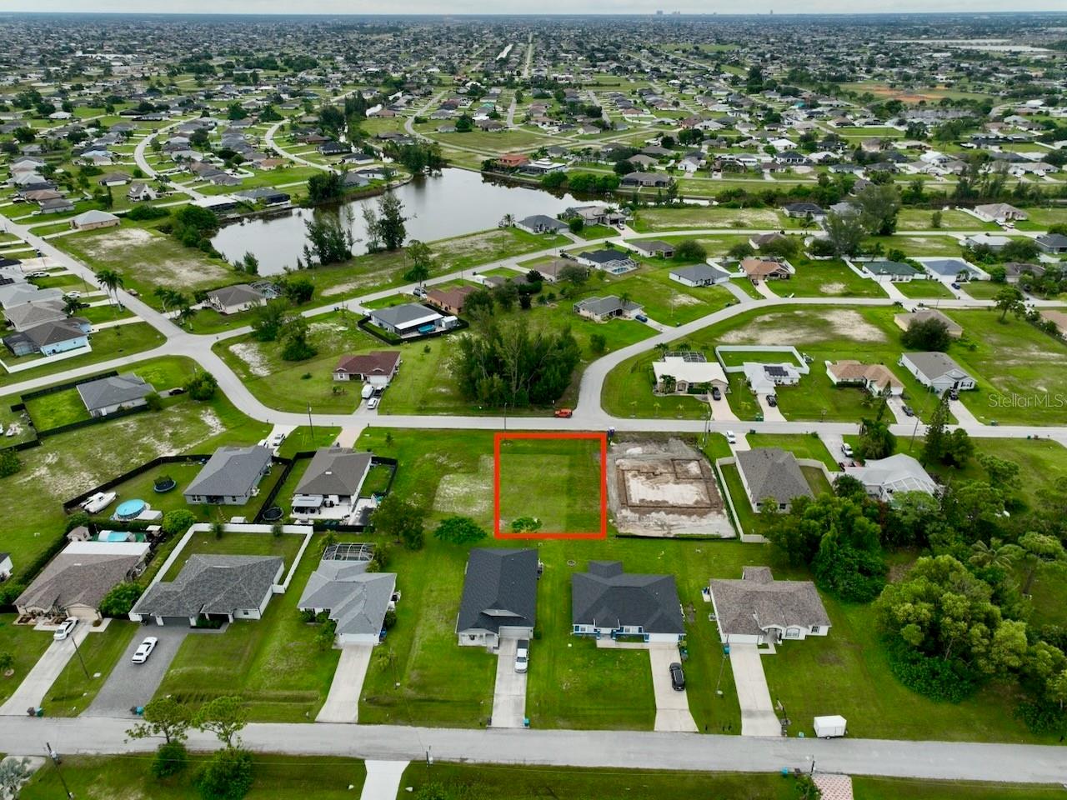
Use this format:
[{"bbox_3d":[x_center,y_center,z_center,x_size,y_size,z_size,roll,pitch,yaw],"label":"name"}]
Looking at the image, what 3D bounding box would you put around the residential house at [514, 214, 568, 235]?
[{"bbox_3d":[4.460,-83.802,353.702,18.300,5.600,19.270,-15,31,-26],"label":"residential house"}]

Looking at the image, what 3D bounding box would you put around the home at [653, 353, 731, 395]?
[{"bbox_3d":[43.200,-8.832,208.017,19.000,4.900,20.600,1,28,1],"label":"home"}]

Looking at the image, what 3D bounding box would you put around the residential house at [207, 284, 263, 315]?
[{"bbox_3d":[-104.163,-36.286,260.083,14.390,5.000,17.850,-21,34,-34],"label":"residential house"}]

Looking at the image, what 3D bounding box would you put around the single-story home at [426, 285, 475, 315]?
[{"bbox_3d":[-26.570,-38.500,271.030,18.090,5.400,19.900,-24,36,-38],"label":"single-story home"}]

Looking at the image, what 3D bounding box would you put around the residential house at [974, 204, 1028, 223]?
[{"bbox_3d":[241.190,-97.430,381.900,18.090,5.400,21.110,1,28,2],"label":"residential house"}]

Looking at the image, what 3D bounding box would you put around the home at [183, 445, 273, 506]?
[{"bbox_3d":[-65.800,15.254,161.706,13.000,5.400,19.800,1,28,1],"label":"home"}]

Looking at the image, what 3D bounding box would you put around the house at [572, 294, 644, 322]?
[{"bbox_3d":[25.154,-31.937,251.818,17.550,5.000,17.250,-20,34,-33],"label":"house"}]

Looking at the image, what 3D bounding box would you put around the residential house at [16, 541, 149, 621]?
[{"bbox_3d":[-83.410,32.440,137.270,16.890,5.300,18.900,0,28,0],"label":"residential house"}]

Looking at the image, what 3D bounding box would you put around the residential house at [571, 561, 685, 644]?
[{"bbox_3d":[15.800,33.513,126.792,18.200,5.600,17.600,1,28,1],"label":"residential house"}]

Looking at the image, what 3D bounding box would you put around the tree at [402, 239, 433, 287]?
[{"bbox_3d":[-44.301,-52.024,282.217,10.000,16.000,10.000,0,28,0],"label":"tree"}]

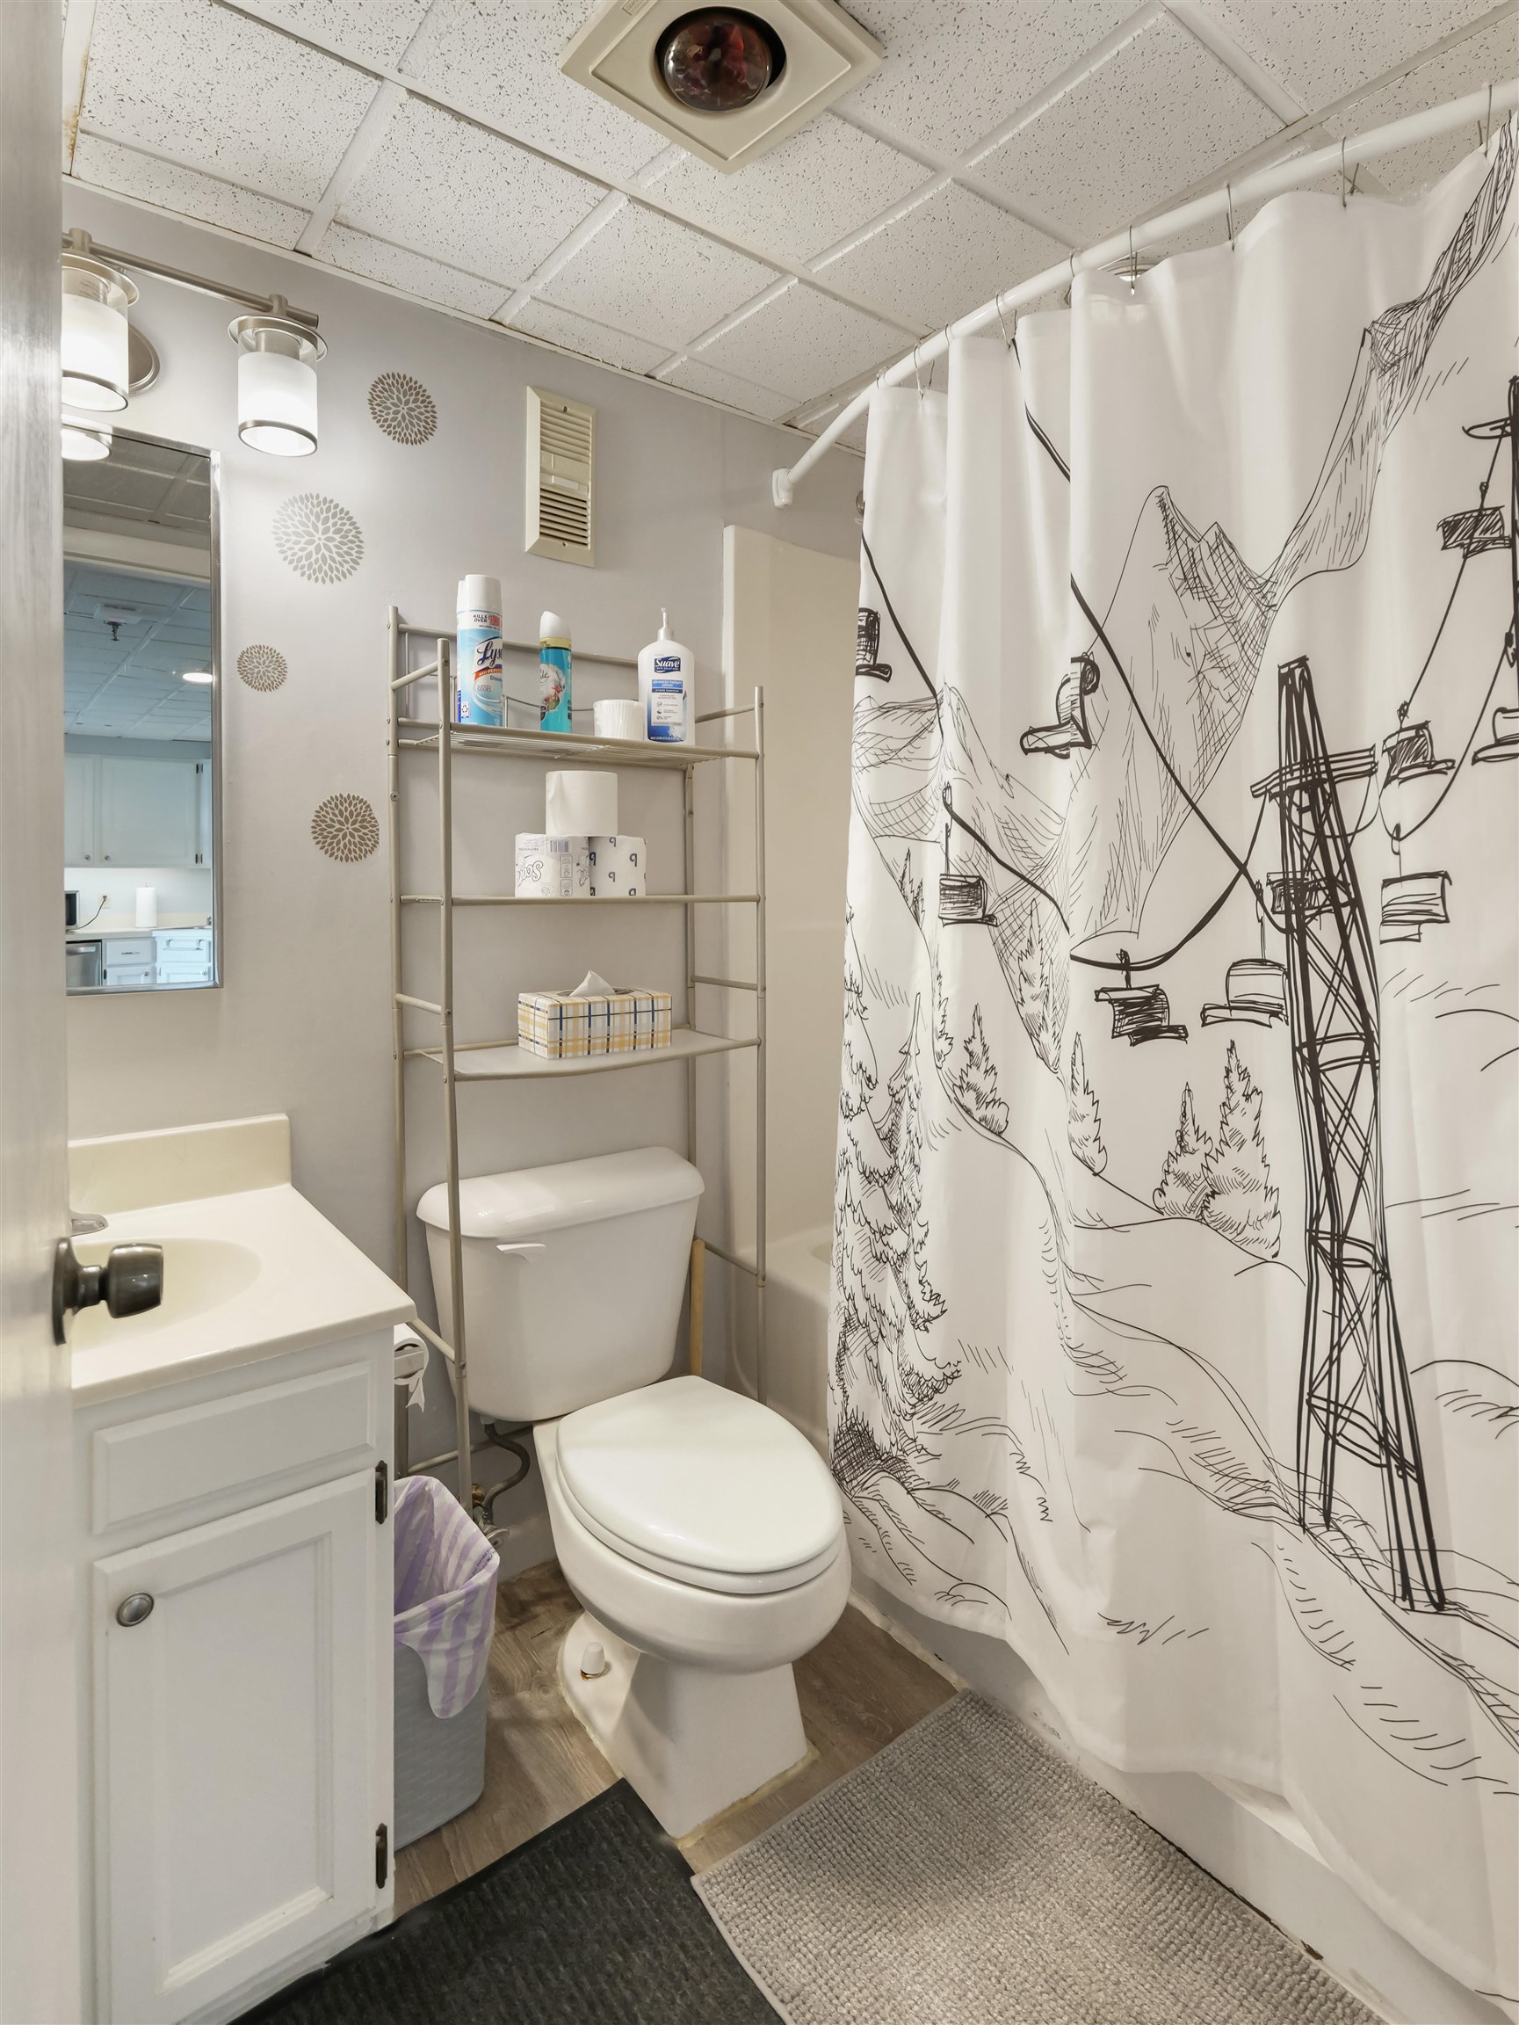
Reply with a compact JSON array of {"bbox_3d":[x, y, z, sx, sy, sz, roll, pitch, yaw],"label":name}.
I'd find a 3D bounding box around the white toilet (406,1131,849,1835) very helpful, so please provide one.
[{"bbox_3d":[-0.173,0.674,1.464,0.480,0.773,0.768,-4,8,-37],"label":"white toilet"}]

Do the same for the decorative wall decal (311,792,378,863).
[{"bbox_3d":[-0.678,-0.302,1.528,0.107,0.109,0.004,-4,8,-37],"label":"decorative wall decal"}]

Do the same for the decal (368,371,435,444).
[{"bbox_3d":[-0.578,-0.980,1.518,0.110,0.110,0.006,-6,9,-36],"label":"decal"}]

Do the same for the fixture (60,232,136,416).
[{"bbox_3d":[-0.900,-0.917,1.244,0.119,0.194,0.119,-4,8,-37],"label":"fixture"}]

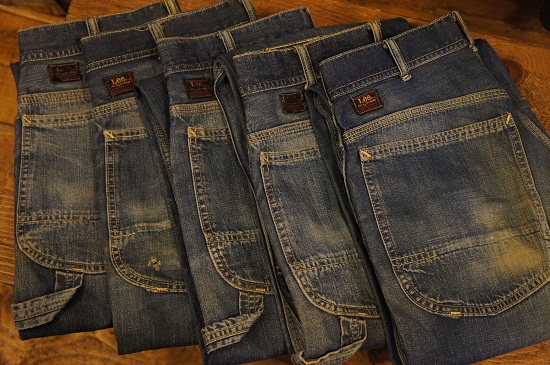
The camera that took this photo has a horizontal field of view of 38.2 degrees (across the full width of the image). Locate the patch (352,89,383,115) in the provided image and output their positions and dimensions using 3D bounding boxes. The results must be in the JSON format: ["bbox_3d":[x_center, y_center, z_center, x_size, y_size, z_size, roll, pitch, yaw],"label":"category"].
[{"bbox_3d":[0.102,-0.087,0.874,0.029,0.004,0.024,-14,62,-8],"label":"patch"}]

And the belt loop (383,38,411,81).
[{"bbox_3d":[0.139,-0.140,0.899,0.013,0.008,0.057,-14,62,-8],"label":"belt loop"}]

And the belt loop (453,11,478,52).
[{"bbox_3d":[0.221,-0.177,0.920,0.012,0.009,0.057,10,51,-41],"label":"belt loop"}]

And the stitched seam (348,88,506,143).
[{"bbox_3d":[0.164,-0.074,0.868,0.190,0.010,0.020,-16,62,-8],"label":"stitched seam"}]

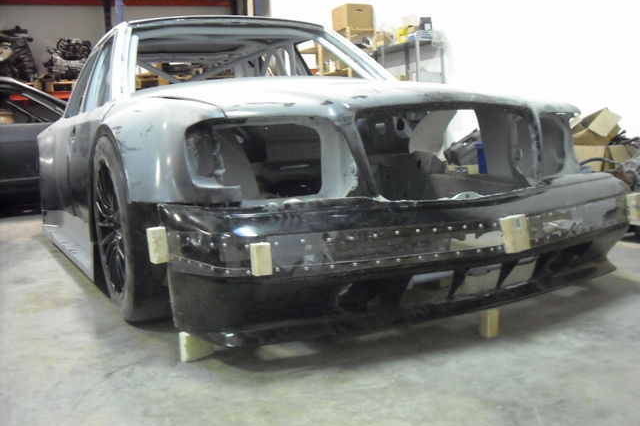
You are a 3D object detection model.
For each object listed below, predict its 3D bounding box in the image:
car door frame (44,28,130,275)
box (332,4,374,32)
[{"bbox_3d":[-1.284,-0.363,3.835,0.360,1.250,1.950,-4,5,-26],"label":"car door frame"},{"bbox_3d":[0.379,-2.266,8.100,0.315,0.300,0.440,-3,5,-21],"label":"box"}]

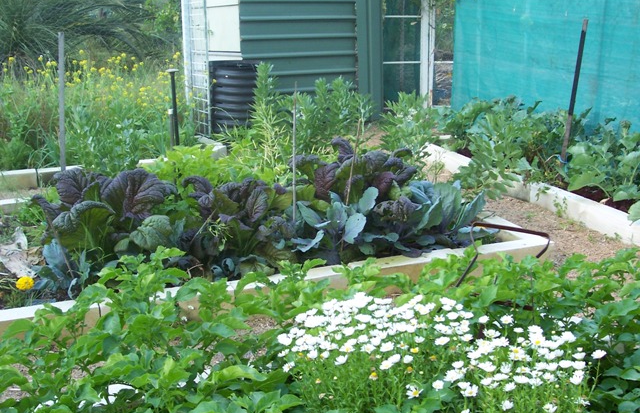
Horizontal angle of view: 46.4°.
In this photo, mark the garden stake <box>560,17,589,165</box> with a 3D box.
[{"bbox_3d":[1.628,-0.672,4.804,0.029,1.039,0.029,4,15,0],"label":"garden stake"}]

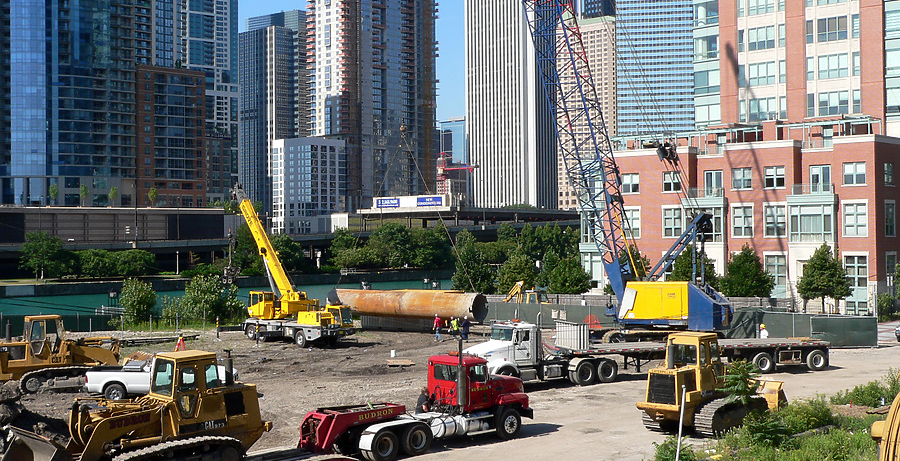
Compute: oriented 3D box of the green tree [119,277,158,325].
[{"bbox_3d":[-24.778,5.688,91.000,3.200,3.900,3.100,0,0,-15],"label":"green tree"}]

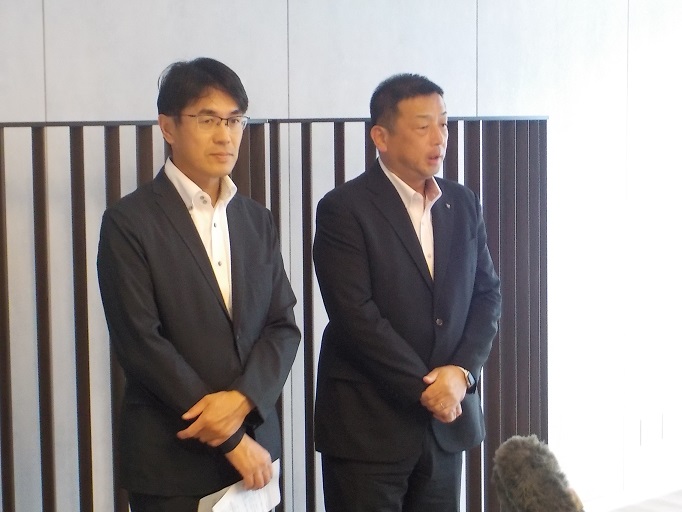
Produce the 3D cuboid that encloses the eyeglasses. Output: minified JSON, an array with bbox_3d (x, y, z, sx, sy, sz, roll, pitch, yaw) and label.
[{"bbox_3d":[-0.283,-0.283,2.978,0.138,0.042,0.140,-4,8,-34],"label":"eyeglasses"}]

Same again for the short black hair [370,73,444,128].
[{"bbox_3d":[0.155,-0.341,3.260,0.168,0.165,0.190,-4,8,-40],"label":"short black hair"}]

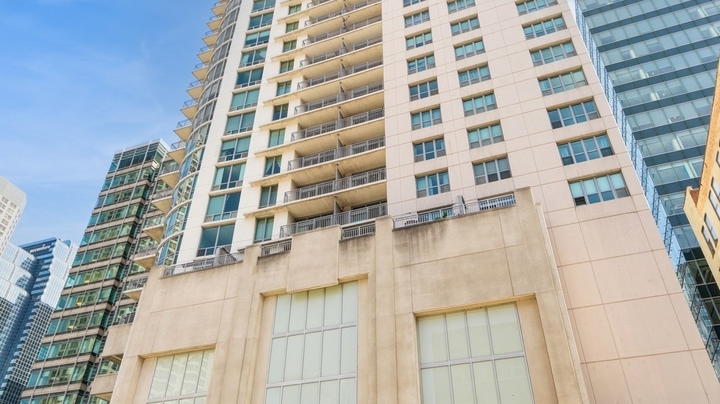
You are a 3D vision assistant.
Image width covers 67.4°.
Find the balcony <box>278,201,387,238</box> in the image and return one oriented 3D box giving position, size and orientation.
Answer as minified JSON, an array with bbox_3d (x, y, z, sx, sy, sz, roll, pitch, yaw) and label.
[{"bbox_3d":[-1.489,1.756,36.377,7.600,1.450,1.800,-13,-39,17],"label":"balcony"}]

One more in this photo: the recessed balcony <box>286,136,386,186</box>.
[{"bbox_3d":[-1.358,-2.906,39.369,7.488,1.300,1.900,-13,-39,17],"label":"recessed balcony"}]

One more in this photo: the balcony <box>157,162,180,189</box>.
[{"bbox_3d":[-16.610,-2.331,50.017,2.500,1.300,2.600,-13,-39,17],"label":"balcony"}]

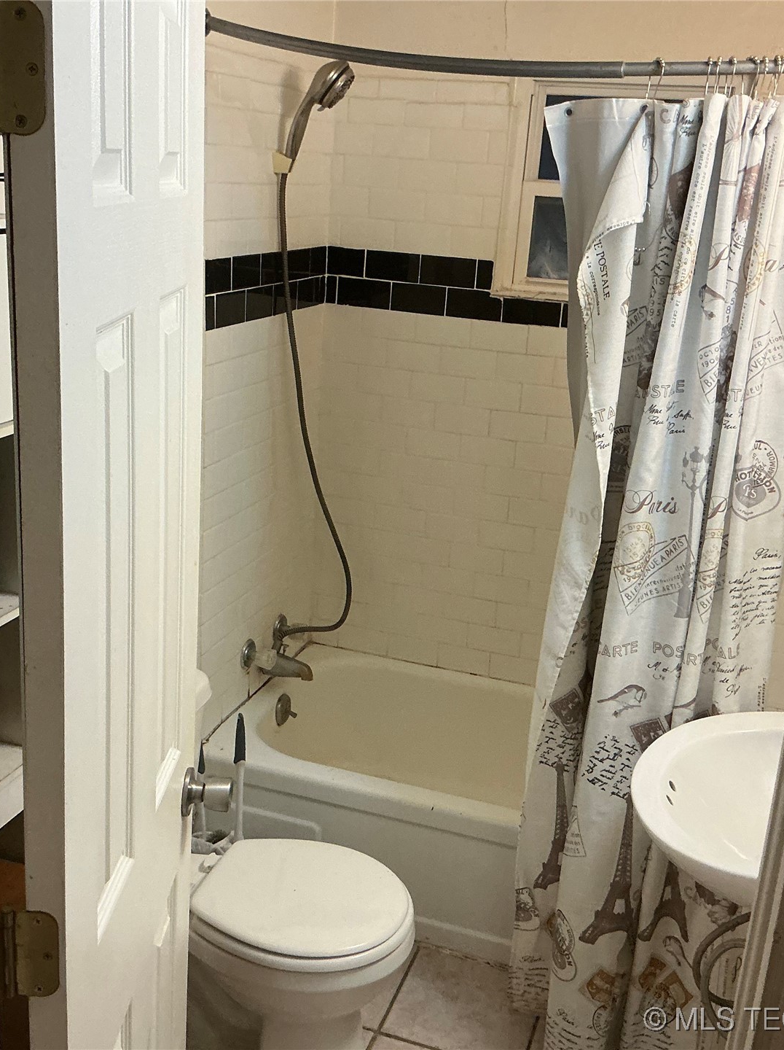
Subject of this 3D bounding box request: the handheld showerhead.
[{"bbox_3d":[-0.180,-0.942,2.607,0.100,0.275,0.090,30,22,3],"label":"handheld showerhead"}]

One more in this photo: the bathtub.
[{"bbox_3d":[0.343,0.742,2.938,1.520,0.368,0.760,9,18,16],"label":"bathtub"}]

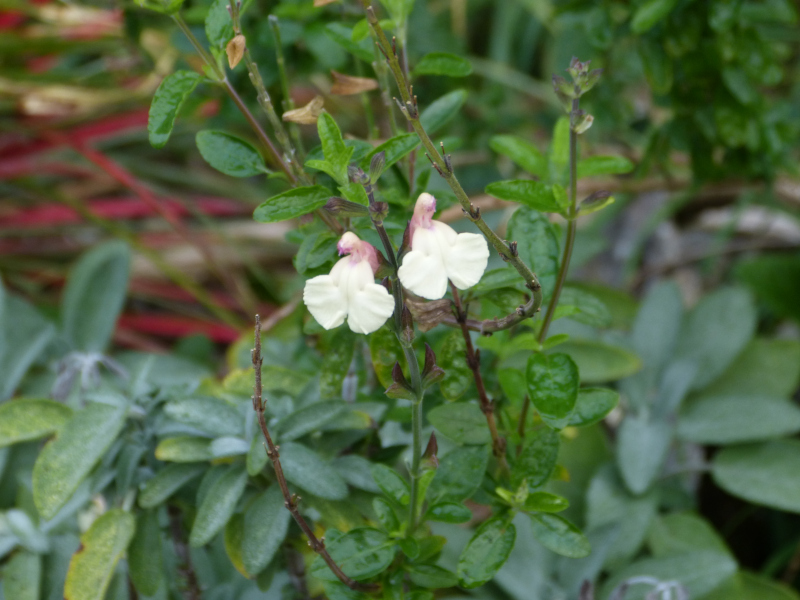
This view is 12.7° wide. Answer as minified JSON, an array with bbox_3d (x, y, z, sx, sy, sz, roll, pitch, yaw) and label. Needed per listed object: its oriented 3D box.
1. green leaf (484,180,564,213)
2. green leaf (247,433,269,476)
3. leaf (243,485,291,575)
[{"bbox_3d":[0.036,-0.029,1.010,0.024,0.005,0.009,17,60,9],"label":"green leaf"},{"bbox_3d":[-0.042,0.045,1.050,0.006,0.004,0.014,9,59,18],"label":"green leaf"},{"bbox_3d":[-0.040,0.068,1.060,0.013,0.029,0.006,13,6,-2],"label":"leaf"}]

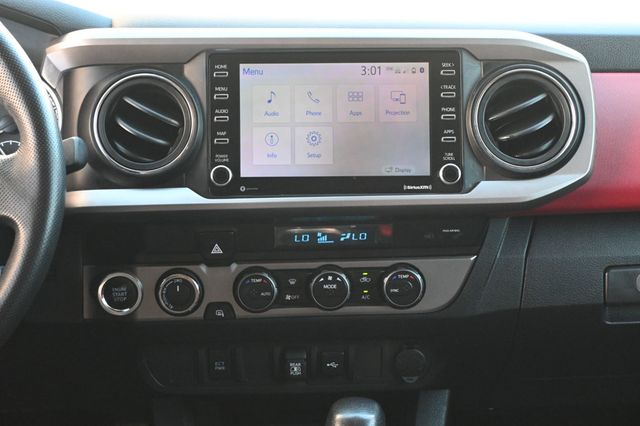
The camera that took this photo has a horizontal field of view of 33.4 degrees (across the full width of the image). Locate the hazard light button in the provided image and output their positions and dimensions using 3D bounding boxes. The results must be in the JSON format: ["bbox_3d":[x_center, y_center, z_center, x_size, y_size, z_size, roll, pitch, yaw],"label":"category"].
[{"bbox_3d":[-0.094,0.031,0.972,0.033,0.029,0.012,-1,-7,-1],"label":"hazard light button"}]

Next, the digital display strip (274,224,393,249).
[{"bbox_3d":[0.012,0.021,0.977,0.107,0.022,0.008,-1,-5,-1],"label":"digital display strip"}]

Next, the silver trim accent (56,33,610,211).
[{"bbox_3d":[-0.001,-0.085,0.975,0.505,0.168,0.065,-1,-3,-1],"label":"silver trim accent"}]

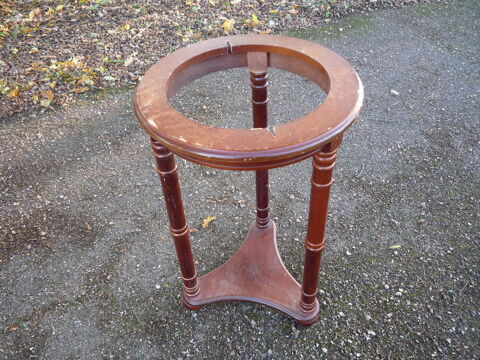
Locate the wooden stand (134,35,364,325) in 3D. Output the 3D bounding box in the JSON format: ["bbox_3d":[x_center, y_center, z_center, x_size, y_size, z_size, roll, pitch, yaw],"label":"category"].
[{"bbox_3d":[0.033,0.070,1.178,0.494,0.787,0.494,5,44,9],"label":"wooden stand"}]

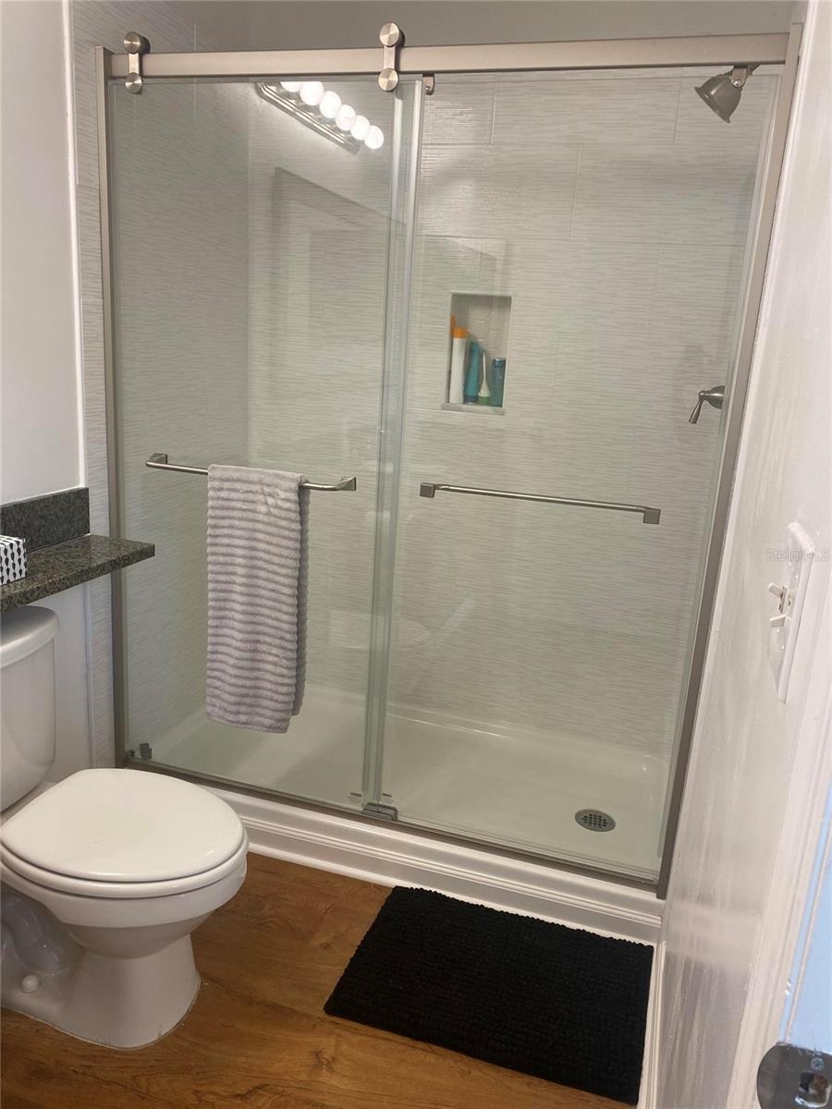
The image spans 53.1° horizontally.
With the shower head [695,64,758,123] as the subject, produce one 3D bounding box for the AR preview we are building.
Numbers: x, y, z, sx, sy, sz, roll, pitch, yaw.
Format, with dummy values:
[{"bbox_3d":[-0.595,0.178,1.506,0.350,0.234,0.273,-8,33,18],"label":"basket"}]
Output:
[{"bbox_3d":[0.698,-1.035,1.849,0.112,0.100,0.112,47,21,3],"label":"shower head"}]

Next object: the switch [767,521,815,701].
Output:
[{"bbox_3d":[0.293,0.041,0.669,0.016,0.118,0.118,8,15,17],"label":"switch"}]

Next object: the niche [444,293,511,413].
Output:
[{"bbox_3d":[0.200,-0.622,2.583,0.190,0.345,0.090,8,15,16],"label":"niche"}]

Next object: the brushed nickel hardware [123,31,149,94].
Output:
[{"bbox_3d":[-0.643,-1.132,1.931,0.044,0.128,0.040,8,15,16],"label":"brushed nickel hardware"}]

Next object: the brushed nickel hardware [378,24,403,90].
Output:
[{"bbox_3d":[-0.050,-1.044,1.760,0.044,0.128,0.040,8,15,16],"label":"brushed nickel hardware"}]

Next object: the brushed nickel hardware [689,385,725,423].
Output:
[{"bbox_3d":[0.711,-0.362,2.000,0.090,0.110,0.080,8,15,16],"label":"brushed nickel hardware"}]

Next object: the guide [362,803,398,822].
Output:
[{"bbox_3d":[-0.094,0.667,2.172,0.082,0.022,0.037,8,15,16],"label":"guide"}]

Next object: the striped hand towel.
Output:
[{"bbox_3d":[-0.397,0.113,2.082,0.250,0.665,0.065,8,15,16],"label":"striped hand towel"}]

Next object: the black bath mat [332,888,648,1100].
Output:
[{"bbox_3d":[0.181,0.925,1.819,0.625,0.018,0.432,8,15,16],"label":"black bath mat"}]

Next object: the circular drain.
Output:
[{"bbox_3d":[0.514,0.762,2.380,0.112,0.006,0.112,3,14,-1],"label":"circular drain"}]

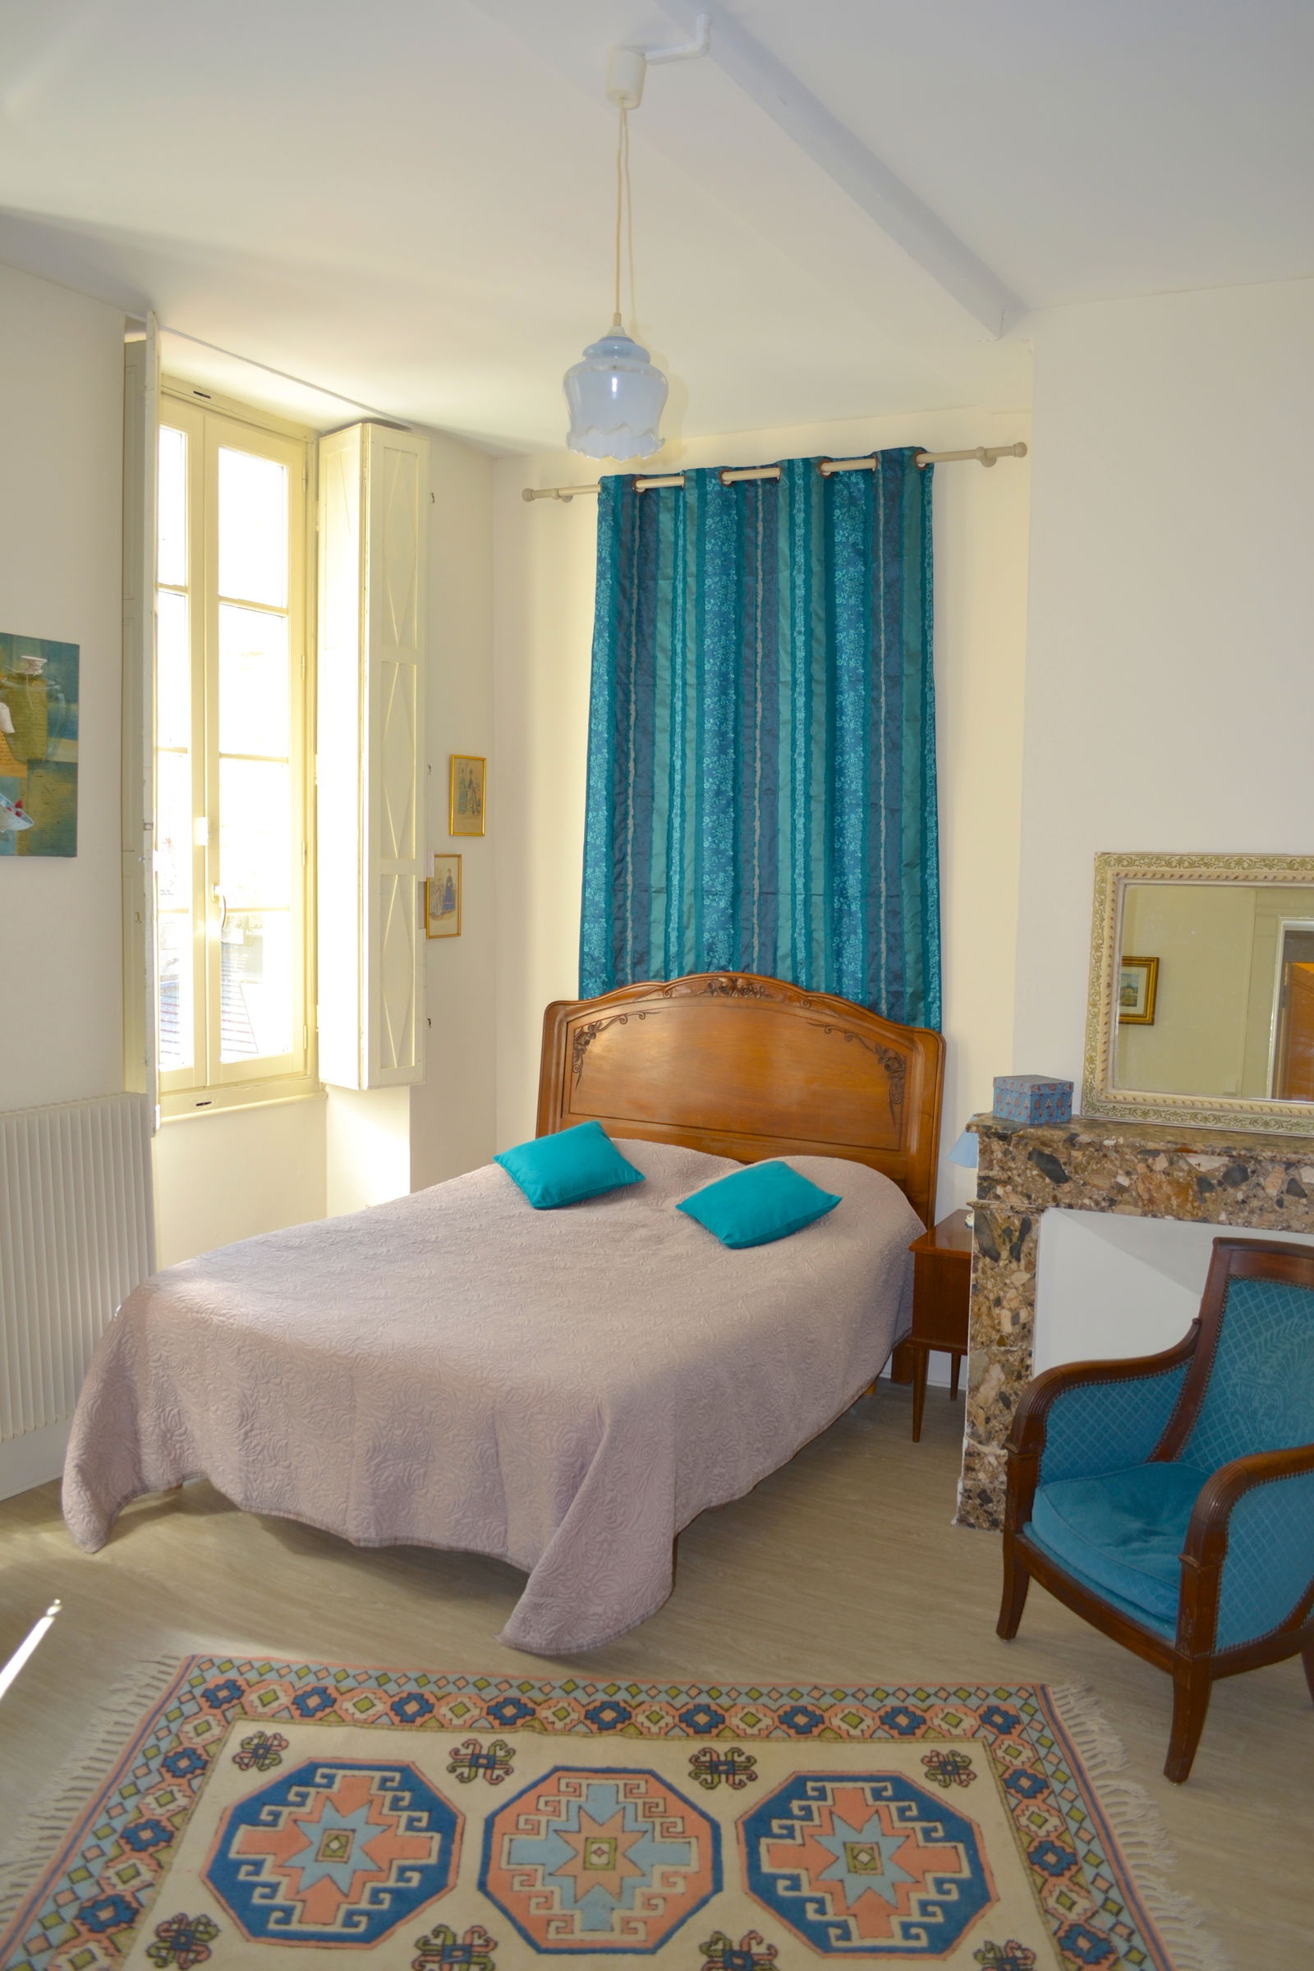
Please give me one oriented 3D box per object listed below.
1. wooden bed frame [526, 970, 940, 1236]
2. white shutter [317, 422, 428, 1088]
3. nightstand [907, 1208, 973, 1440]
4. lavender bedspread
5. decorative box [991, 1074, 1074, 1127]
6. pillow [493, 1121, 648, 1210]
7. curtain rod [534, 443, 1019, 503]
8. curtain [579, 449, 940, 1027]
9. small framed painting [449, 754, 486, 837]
[{"bbox_3d":[0.252,0.619,5.075,1.515,1.337,0.100,4,5,28],"label":"wooden bed frame"},{"bbox_3d":[-0.961,-0.763,5.015,0.260,2.170,0.280,-3,6,-43],"label":"white shutter"},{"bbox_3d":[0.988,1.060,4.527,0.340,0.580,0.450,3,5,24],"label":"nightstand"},{"bbox_3d":[-0.310,0.981,4.180,1.540,0.740,1.970,4,5,28],"label":"lavender bedspread"},{"bbox_3d":[0.970,0.294,3.819,0.147,0.105,0.142,-2,6,-31],"label":"decorative box"},{"bbox_3d":[-0.299,0.603,4.965,0.400,0.120,0.400,-15,27,-20],"label":"pillow"},{"bbox_3d":[0.329,-1.668,4.842,1.746,0.060,0.080,3,5,24],"label":"curtain rod"},{"bbox_3d":[0.330,-0.586,4.910,1.298,2.250,0.130,3,5,24],"label":"curtain"},{"bbox_3d":[-0.686,-0.678,5.311,0.022,0.284,0.206,4,6,31],"label":"small framed painting"}]

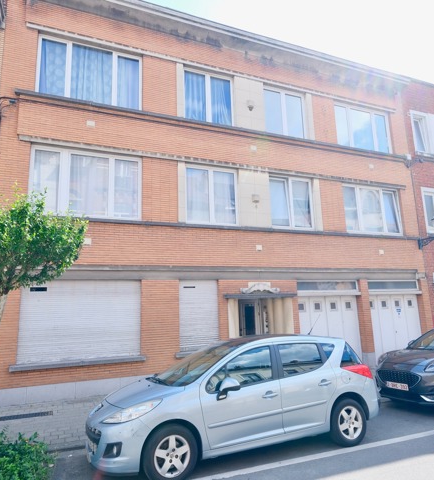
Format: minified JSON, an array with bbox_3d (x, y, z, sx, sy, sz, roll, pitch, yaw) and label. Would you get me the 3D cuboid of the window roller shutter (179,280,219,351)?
[{"bbox_3d":[-0.434,1.841,8.315,0.974,1.679,0.100,3,-10,-21],"label":"window roller shutter"}]

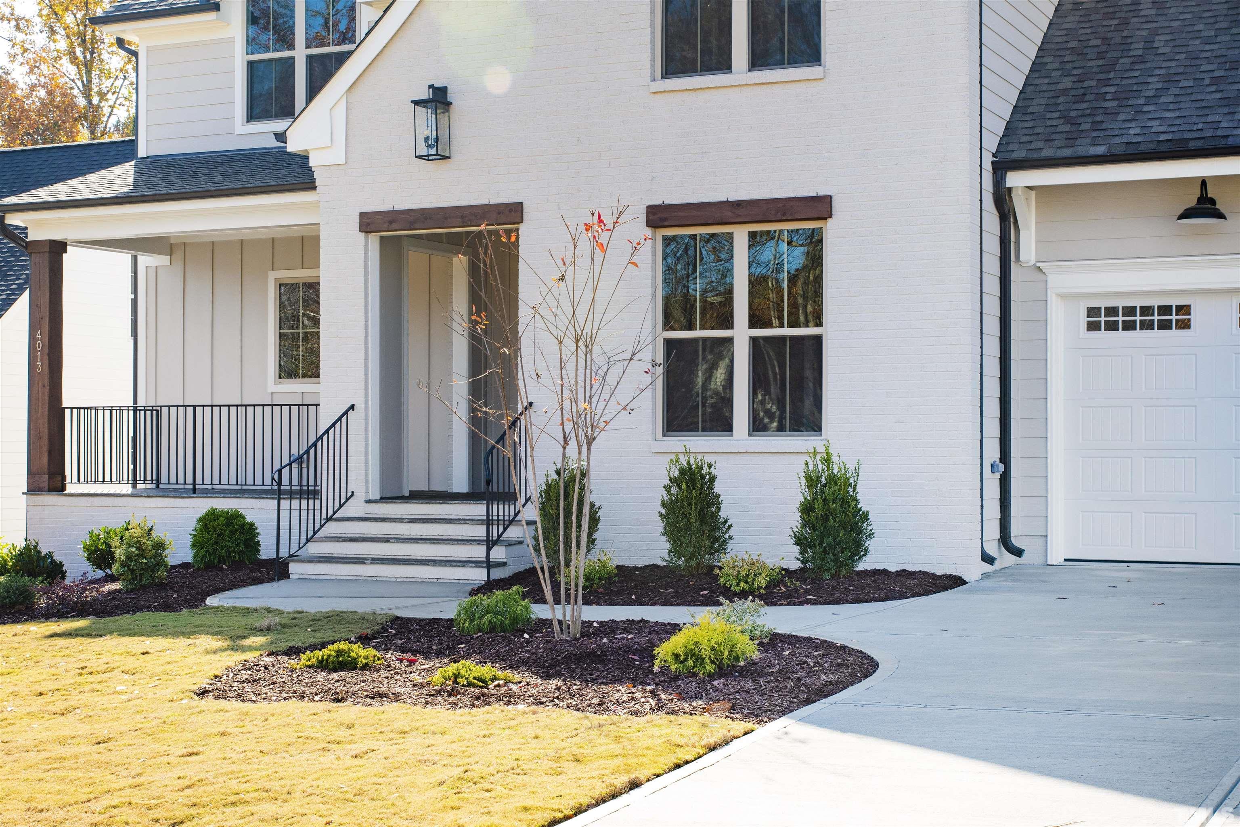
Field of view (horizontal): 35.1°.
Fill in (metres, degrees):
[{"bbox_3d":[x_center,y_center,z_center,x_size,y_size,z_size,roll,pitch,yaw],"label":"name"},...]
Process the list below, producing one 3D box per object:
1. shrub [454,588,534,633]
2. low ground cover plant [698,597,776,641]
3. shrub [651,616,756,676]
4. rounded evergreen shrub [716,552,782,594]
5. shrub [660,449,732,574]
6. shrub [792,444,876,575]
[{"bbox_3d":[-0.808,1.243,12.500,0.512,0.278,0.470,0,-1,0],"label":"shrub"},{"bbox_3d":[0.717,1.255,12.000,0.456,0.247,0.420,0,-1,0],"label":"low ground cover plant"},{"bbox_3d":[0.455,1.236,10.470,0.553,0.302,0.520,0,-1,0],"label":"shrub"},{"bbox_3d":[0.957,1.168,14.580,0.482,0.278,0.440,0,-1,0],"label":"rounded evergreen shrub"},{"bbox_3d":[0.607,0.783,15.770,0.584,0.989,0.560,0,-1,0],"label":"shrub"},{"bbox_3d":[1.651,0.744,15.170,0.644,1.025,0.620,0,-1,0],"label":"shrub"}]

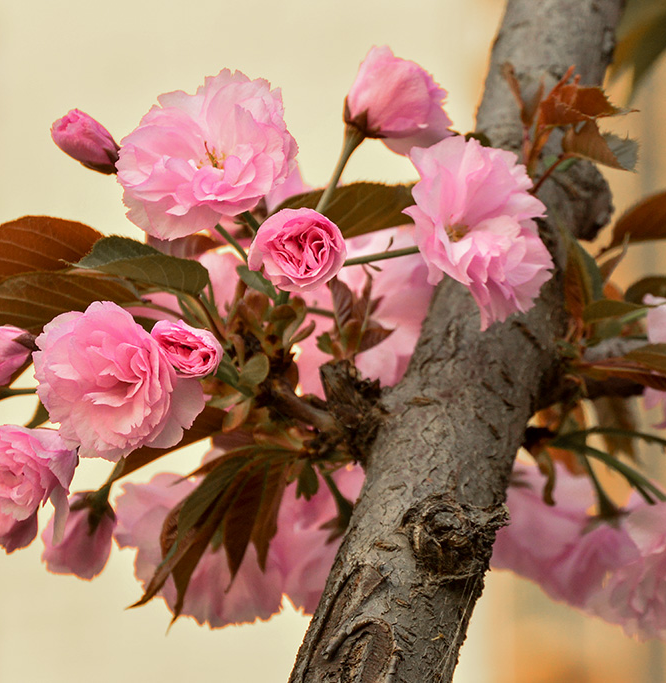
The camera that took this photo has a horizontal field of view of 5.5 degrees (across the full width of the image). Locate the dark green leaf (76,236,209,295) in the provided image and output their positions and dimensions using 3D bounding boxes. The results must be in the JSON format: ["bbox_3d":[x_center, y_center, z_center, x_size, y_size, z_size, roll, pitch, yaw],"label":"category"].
[{"bbox_3d":[-0.055,-0.022,1.950,0.039,0.010,0.022,9,23,-15],"label":"dark green leaf"}]

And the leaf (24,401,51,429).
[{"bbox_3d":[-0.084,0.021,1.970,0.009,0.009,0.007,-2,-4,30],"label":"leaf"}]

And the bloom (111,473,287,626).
[{"bbox_3d":[-0.040,0.062,2.070,0.051,0.047,0.043,-2,33,23],"label":"bloom"}]

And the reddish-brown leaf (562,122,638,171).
[{"bbox_3d":[0.078,-0.057,2.020,0.022,0.013,0.014,9,-3,15],"label":"reddish-brown leaf"}]

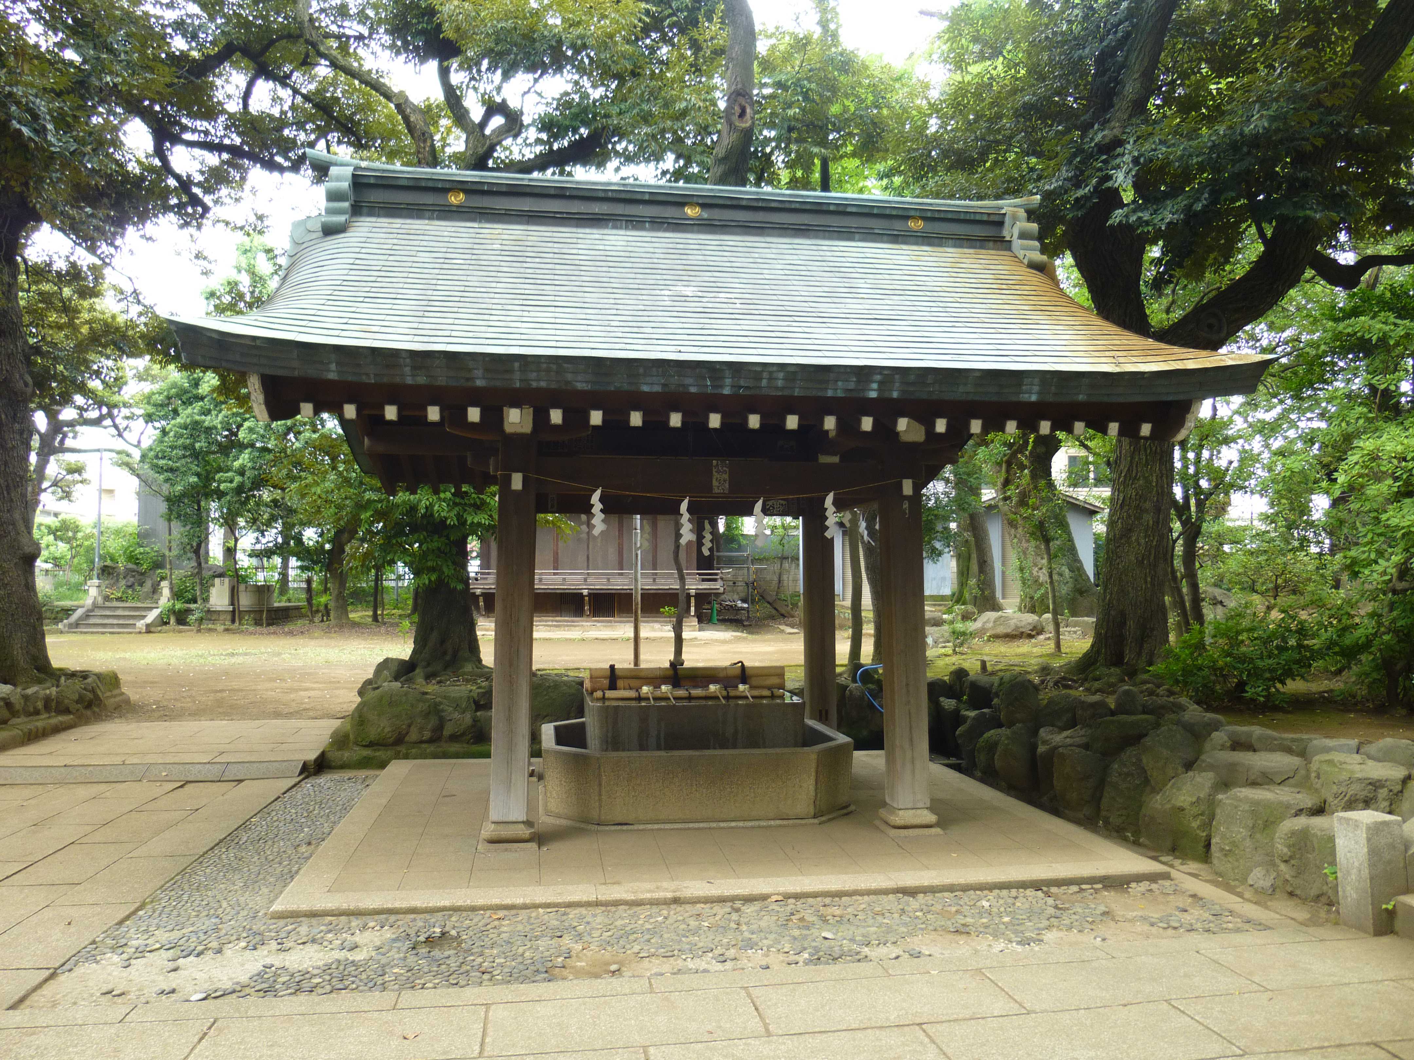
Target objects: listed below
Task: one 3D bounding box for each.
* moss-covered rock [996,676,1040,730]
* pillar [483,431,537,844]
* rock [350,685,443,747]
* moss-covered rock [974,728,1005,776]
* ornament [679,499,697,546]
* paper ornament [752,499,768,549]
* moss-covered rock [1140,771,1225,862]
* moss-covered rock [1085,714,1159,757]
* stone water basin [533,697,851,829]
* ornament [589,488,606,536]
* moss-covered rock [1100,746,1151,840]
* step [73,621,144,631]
[{"bbox_3d":[2.323,1.296,7.629,0.290,0.410,0.360,1,-3,-9],"label":"moss-covered rock"},{"bbox_3d":[-1.048,0.581,5.554,0.265,2.160,0.265,1,-3,-9],"label":"pillar"},{"bbox_3d":[-2.684,1.588,8.834,0.720,0.480,0.550,1,-3,-9],"label":"rock"},{"bbox_3d":[2.170,1.679,7.700,0.290,0.380,0.340,1,-3,-9],"label":"moss-covered rock"},{"bbox_3d":[-0.118,-0.049,6.131,0.105,0.290,0.035,1,-3,-9],"label":"ornament"},{"bbox_3d":[0.301,-0.037,5.729,0.100,0.275,0.050,1,-3,-9],"label":"paper ornament"},{"bbox_3d":[2.940,1.661,6.075,0.400,0.480,0.480,1,-3,-9],"label":"moss-covered rock"},{"bbox_3d":[2.942,1.388,7.155,0.370,0.270,0.500,1,-3,-9],"label":"moss-covered rock"},{"bbox_3d":[-0.109,1.378,6.506,1.850,0.650,1.420,1,-3,-9],"label":"stone water basin"},{"bbox_3d":[-0.599,-0.097,5.590,0.100,0.265,0.050,1,-3,-9],"label":"ornament"},{"bbox_3d":[2.831,1.659,6.625,0.380,0.540,0.460,1,-3,-9],"label":"moss-covered rock"},{"bbox_3d":[-14.658,2.366,25.000,1.600,0.220,0.400,0,-3,0],"label":"step"}]

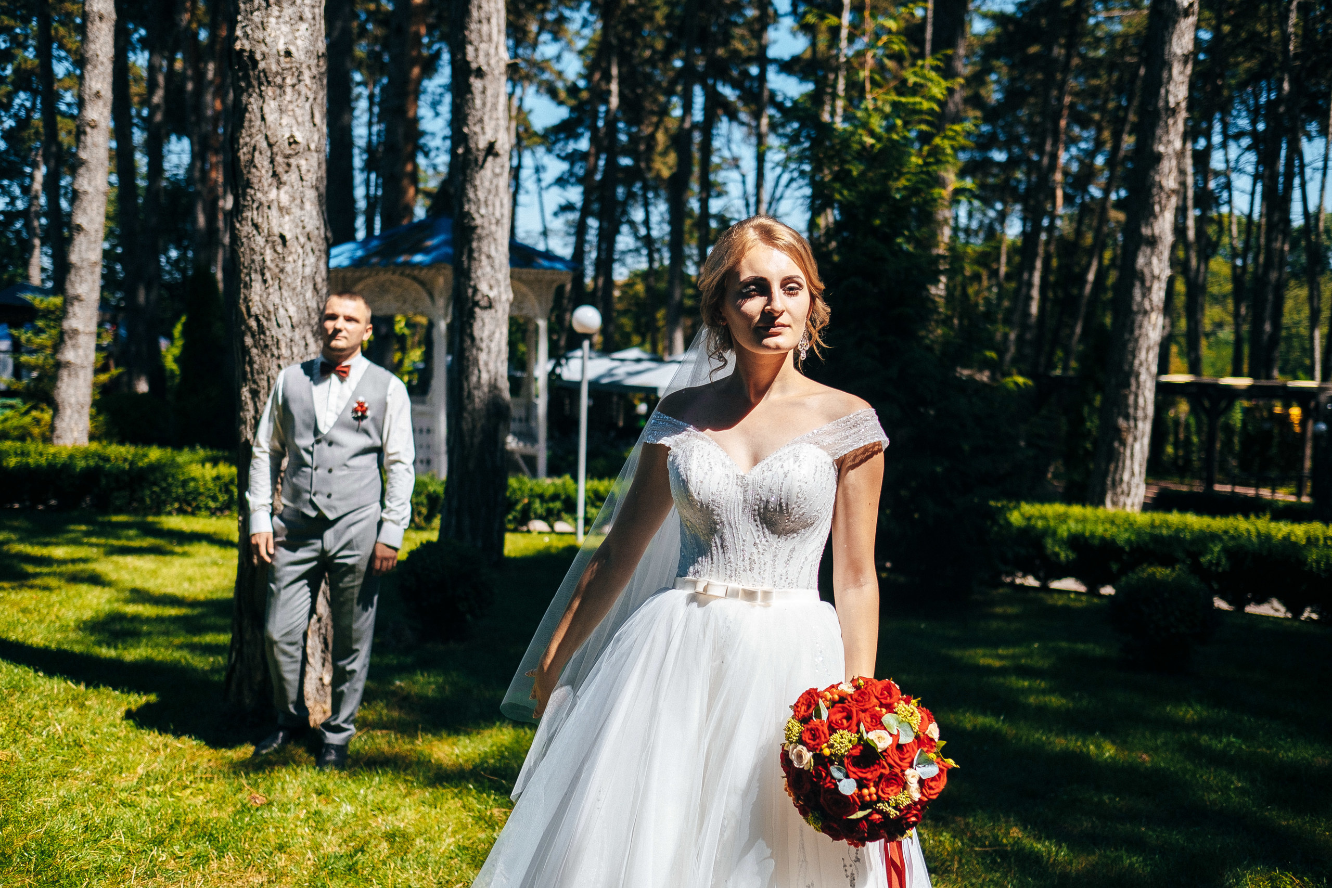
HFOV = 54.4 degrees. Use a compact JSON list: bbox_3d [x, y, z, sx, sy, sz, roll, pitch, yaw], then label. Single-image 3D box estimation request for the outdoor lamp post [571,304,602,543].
[{"bbox_3d":[-0.733,-0.193,11.700,0.270,2.130,0.270,1,3,0],"label":"outdoor lamp post"}]

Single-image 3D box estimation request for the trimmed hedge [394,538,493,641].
[{"bbox_3d":[-1.270,0.829,7.400,0.545,0.570,0.545,1,3,0],"label":"trimmed hedge"}]

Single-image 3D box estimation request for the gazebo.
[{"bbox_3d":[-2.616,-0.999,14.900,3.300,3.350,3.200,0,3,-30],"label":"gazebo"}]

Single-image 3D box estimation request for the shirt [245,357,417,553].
[{"bbox_3d":[-1.327,0.023,5.120,0.650,0.760,0.320,3,1,3],"label":"shirt"}]

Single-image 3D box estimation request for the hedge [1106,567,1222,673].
[{"bbox_3d":[2.673,0.935,6.950,0.560,0.540,0.560,1,3,0],"label":"hedge"}]

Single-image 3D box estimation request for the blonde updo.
[{"bbox_3d":[0.164,-0.257,2.200,0.215,0.250,0.240,1,3,-12],"label":"blonde updo"}]

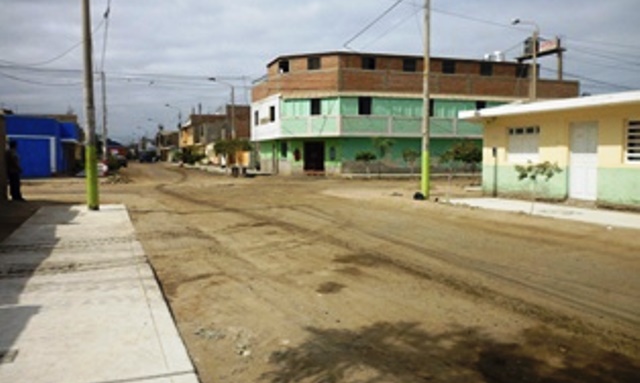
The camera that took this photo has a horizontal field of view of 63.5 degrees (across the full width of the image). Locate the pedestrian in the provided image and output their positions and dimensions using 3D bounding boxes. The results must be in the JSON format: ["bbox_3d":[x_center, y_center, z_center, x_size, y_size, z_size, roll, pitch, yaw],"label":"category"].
[{"bbox_3d":[-8.881,-0.606,15.094,0.420,1.740,0.500,-2,4,-23],"label":"pedestrian"}]

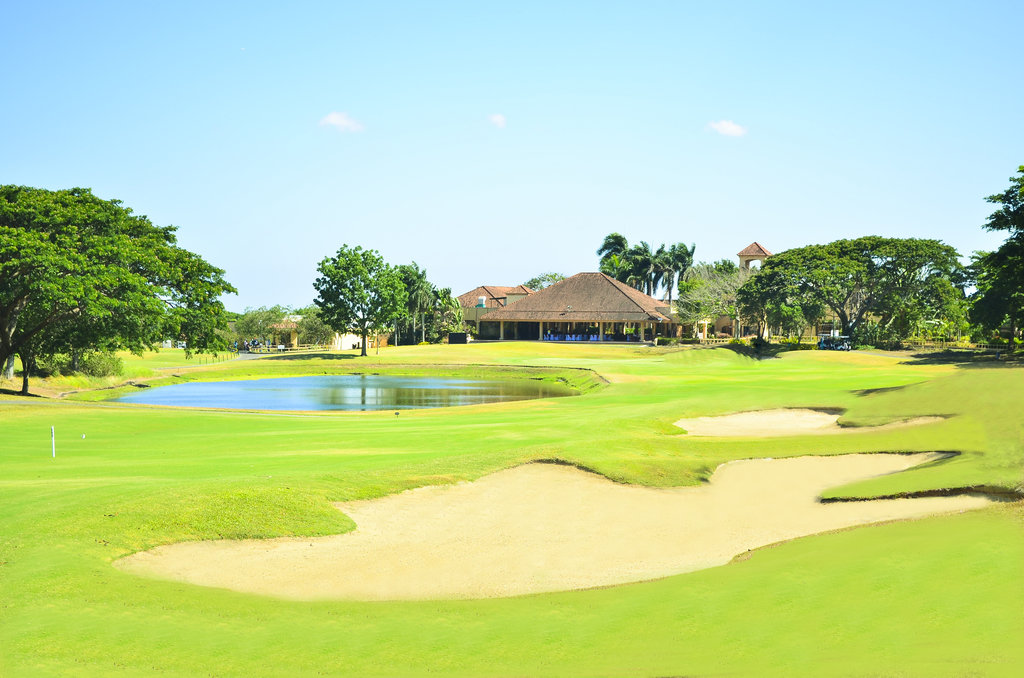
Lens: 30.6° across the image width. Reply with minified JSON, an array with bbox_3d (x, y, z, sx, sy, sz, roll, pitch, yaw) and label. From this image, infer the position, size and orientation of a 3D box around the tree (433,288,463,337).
[{"bbox_3d":[-8.850,-3.430,257.000,4.120,7.550,4.100,0,0,0],"label":"tree"}]

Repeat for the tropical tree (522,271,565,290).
[{"bbox_3d":[5.510,-5.180,308.000,7.560,11.510,7.500,0,0,0],"label":"tropical tree"}]

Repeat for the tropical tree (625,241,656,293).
[{"bbox_3d":[20.800,-7.660,302.000,5.320,16.440,5.200,0,0,0],"label":"tropical tree"}]

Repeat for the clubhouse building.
[{"bbox_3d":[10.830,-4.650,276.000,26.000,10.290,21.500,0,0,14],"label":"clubhouse building"}]

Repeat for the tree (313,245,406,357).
[{"bbox_3d":[-18.600,-4.730,230.000,11.540,13.750,11.200,0,0,0],"label":"tree"}]

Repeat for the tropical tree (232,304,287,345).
[{"bbox_3d":[-34.640,-1.800,259.000,7.470,5.950,7.000,0,0,0],"label":"tropical tree"}]

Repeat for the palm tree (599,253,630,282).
[{"bbox_3d":[16.440,-6.690,302.000,5.320,14.510,5.200,0,0,0],"label":"palm tree"}]

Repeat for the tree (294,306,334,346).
[{"bbox_3d":[-27.200,-1.650,258.000,5.780,5.650,5.500,0,0,0],"label":"tree"}]

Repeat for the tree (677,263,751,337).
[{"bbox_3d":[26.680,-5.100,248.000,9.800,10.060,9.200,0,0,0],"label":"tree"}]

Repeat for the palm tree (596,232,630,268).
[{"bbox_3d":[16.340,-8.330,303.000,5.340,17.790,5.200,0,0,0],"label":"palm tree"}]

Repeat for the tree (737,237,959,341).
[{"bbox_3d":[41.800,-6.010,232.000,27.990,13.380,24.000,0,0,0],"label":"tree"}]

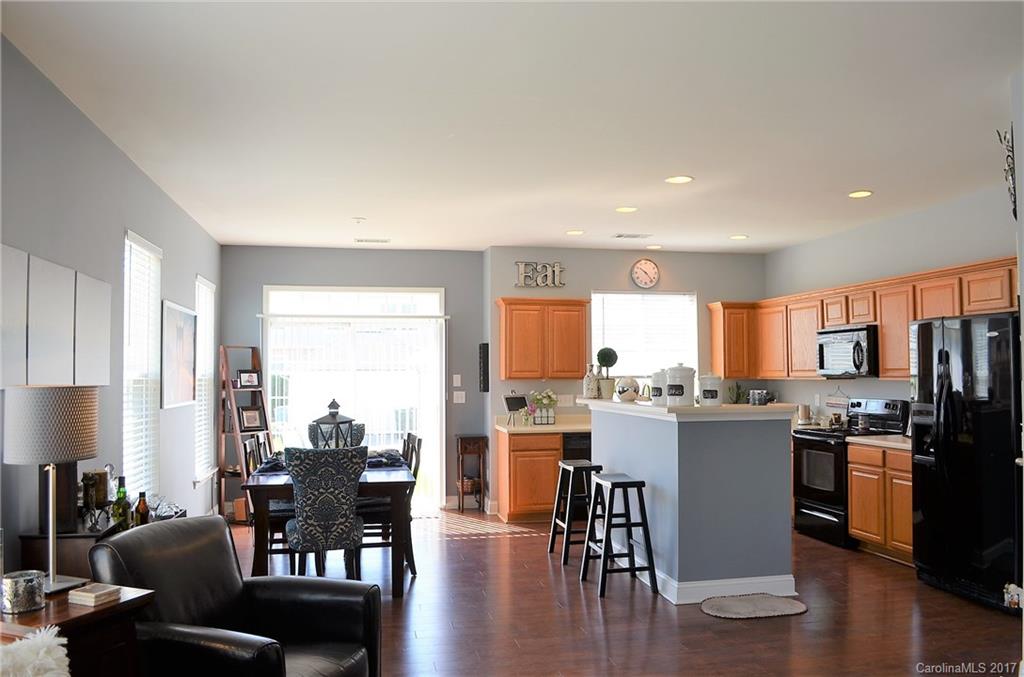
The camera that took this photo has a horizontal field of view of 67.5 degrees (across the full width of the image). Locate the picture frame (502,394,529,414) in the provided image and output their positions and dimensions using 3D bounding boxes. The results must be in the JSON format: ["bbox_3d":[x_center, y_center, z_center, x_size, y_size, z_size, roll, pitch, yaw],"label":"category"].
[{"bbox_3d":[0.043,0.660,7.747,0.265,0.200,0.040,1,-21,-36],"label":"picture frame"}]

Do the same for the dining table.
[{"bbox_3d":[-1.302,1.314,5.550,1.043,0.765,1.591,0,-2,-12],"label":"dining table"}]

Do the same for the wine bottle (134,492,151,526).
[{"bbox_3d":[-1.462,0.710,3.030,0.062,0.220,0.062,0,-2,-12],"label":"wine bottle"}]

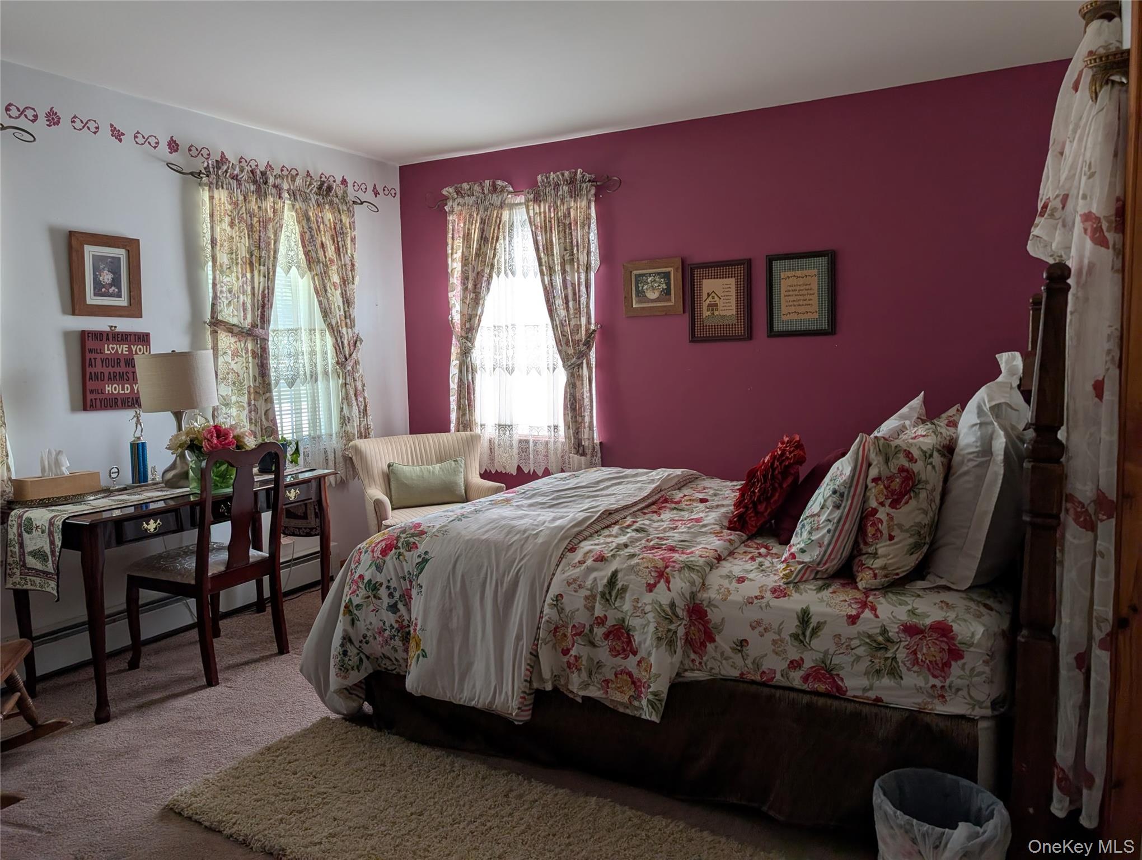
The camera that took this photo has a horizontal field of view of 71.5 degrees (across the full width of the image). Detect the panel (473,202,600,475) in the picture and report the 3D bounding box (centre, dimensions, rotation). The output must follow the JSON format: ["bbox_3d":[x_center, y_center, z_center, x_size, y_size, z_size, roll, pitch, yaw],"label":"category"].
[{"bbox_3d":[-0.276,-0.557,4.650,0.920,1.608,0.120,3,7,30],"label":"panel"}]

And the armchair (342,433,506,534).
[{"bbox_3d":[-0.730,0.473,4.327,0.750,0.820,0.700,-4,7,-28],"label":"armchair"}]

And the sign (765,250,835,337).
[{"bbox_3d":[1.111,-0.657,3.855,0.334,0.399,0.025,3,7,30],"label":"sign"}]

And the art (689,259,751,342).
[{"bbox_3d":[0.755,-0.656,4.061,0.332,0.404,0.025,3,7,30],"label":"art"}]

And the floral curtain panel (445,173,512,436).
[{"bbox_3d":[-0.548,-0.672,4.814,0.471,1.604,0.123,3,7,30],"label":"floral curtain panel"}]

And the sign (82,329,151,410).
[{"bbox_3d":[-2.033,-0.271,3.571,0.035,0.344,0.302,3,7,30],"label":"sign"}]

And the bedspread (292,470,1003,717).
[{"bbox_3d":[0.459,0.583,3.047,2.120,0.620,1.700,3,7,28],"label":"bedspread"}]

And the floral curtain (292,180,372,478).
[{"bbox_3d":[-1.366,-0.590,4.583,0.123,1.624,0.478,3,7,30],"label":"floral curtain"}]

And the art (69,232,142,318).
[{"bbox_3d":[-2.053,-0.679,3.514,0.023,0.360,0.303,3,7,30],"label":"art"}]

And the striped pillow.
[{"bbox_3d":[0.825,0.210,2.476,0.160,0.470,0.580,31,18,20],"label":"striped pillow"}]

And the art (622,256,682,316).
[{"bbox_3d":[0.433,-0.756,4.236,0.339,0.288,0.025,3,7,30],"label":"art"}]

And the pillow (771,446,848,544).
[{"bbox_3d":[0.901,0.199,2.779,0.130,0.410,0.430,36,21,19],"label":"pillow"}]

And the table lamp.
[{"bbox_3d":[-1.730,-0.055,3.488,0.306,0.607,0.306,3,7,30],"label":"table lamp"}]

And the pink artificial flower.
[{"bbox_3d":[-1.489,0.038,3.351,0.145,0.125,0.120,-4,7,-24],"label":"pink artificial flower"}]

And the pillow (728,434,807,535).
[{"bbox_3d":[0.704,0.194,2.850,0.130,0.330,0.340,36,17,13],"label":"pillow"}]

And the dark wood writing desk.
[{"bbox_3d":[-1.665,0.629,3.515,0.580,0.753,1.198,3,7,30],"label":"dark wood writing desk"}]

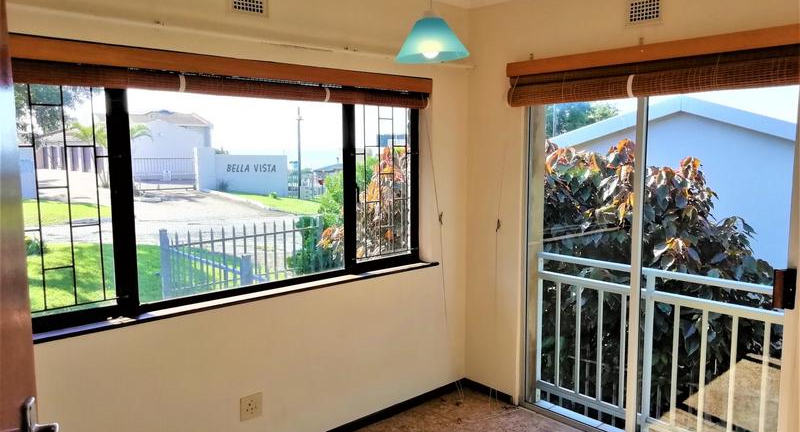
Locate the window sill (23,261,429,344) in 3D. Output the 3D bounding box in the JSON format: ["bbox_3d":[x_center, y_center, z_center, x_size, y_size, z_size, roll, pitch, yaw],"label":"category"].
[{"bbox_3d":[-0.676,0.411,3.111,2.380,0.025,0.140,-6,9,-42],"label":"window sill"}]

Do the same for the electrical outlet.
[{"bbox_3d":[-0.749,0.963,3.029,0.123,0.119,0.014,-6,9,-42],"label":"electrical outlet"}]

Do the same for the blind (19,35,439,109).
[{"bbox_3d":[-0.696,-0.669,2.960,2.375,0.185,0.090,-6,9,-42],"label":"blind"}]

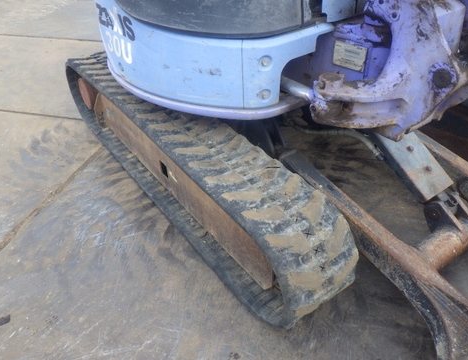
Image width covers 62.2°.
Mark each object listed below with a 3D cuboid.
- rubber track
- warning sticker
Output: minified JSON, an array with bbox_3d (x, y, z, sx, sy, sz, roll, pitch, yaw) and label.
[{"bbox_3d":[-0.328,-0.149,1.947,0.295,0.509,2.134,-25,43,-27],"label":"rubber track"},{"bbox_3d":[0.438,-0.469,1.470,0.132,0.092,0.005,29,47,33],"label":"warning sticker"}]

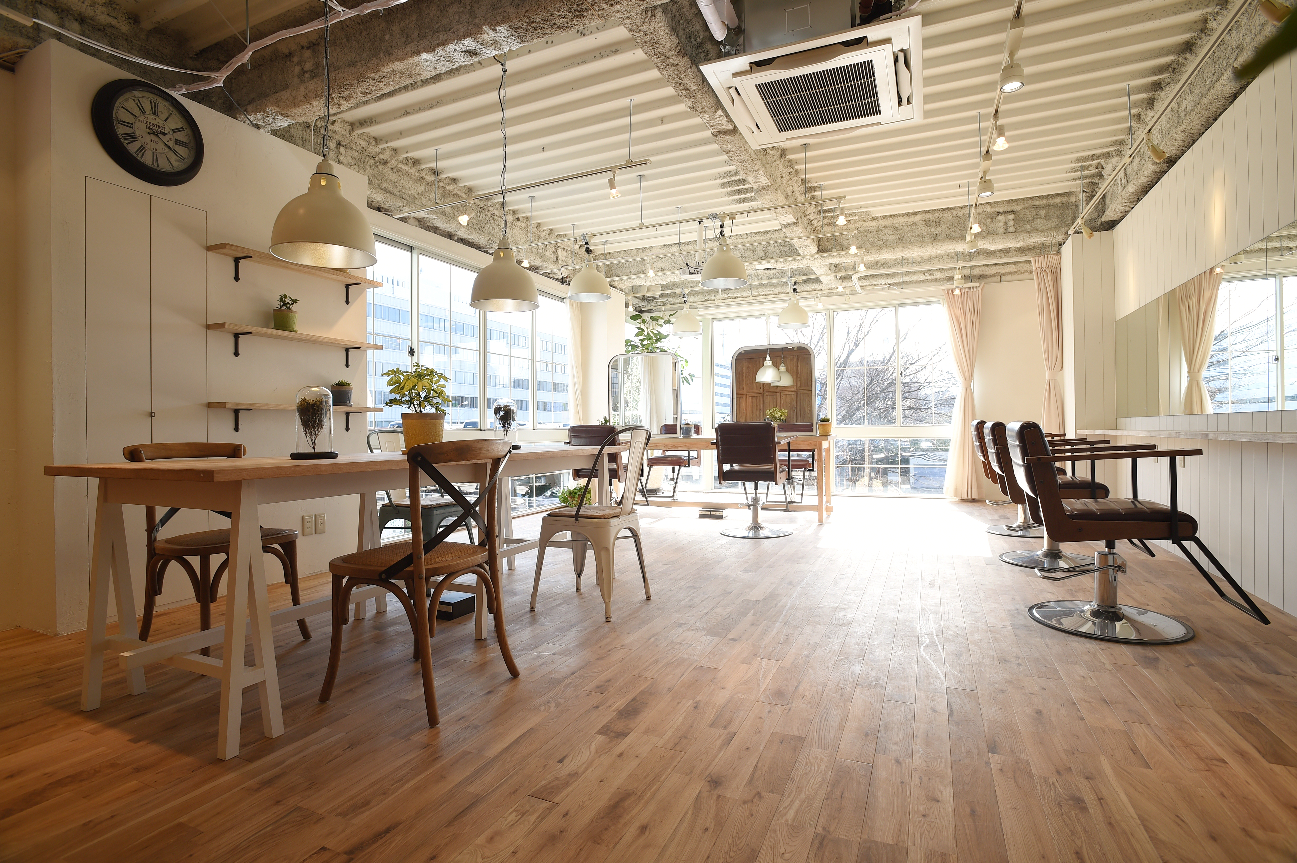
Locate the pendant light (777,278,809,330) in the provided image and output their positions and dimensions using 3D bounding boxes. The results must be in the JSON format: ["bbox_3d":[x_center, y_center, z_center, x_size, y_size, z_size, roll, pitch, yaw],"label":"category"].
[{"bbox_3d":[1.539,-1.346,6.479,0.343,0.531,0.343,0,0,25],"label":"pendant light"}]

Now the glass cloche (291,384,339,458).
[{"bbox_3d":[-1.210,-0.032,2.220,0.172,0.262,0.172,0,0,25],"label":"glass cloche"}]

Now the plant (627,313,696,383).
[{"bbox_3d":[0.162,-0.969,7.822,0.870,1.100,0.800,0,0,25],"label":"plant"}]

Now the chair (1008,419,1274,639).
[{"bbox_3d":[2.083,0.391,2.689,0.874,0.896,0.634,0,0,25],"label":"chair"}]

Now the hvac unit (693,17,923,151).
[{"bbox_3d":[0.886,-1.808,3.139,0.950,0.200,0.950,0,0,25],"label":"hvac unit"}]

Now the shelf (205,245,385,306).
[{"bbox_3d":[-1.989,-0.873,3.548,0.163,0.153,0.964,0,0,25],"label":"shelf"}]

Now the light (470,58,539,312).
[{"bbox_3d":[-0.745,-1.286,3.160,0.346,1.285,0.346,0,0,0],"label":"light"}]

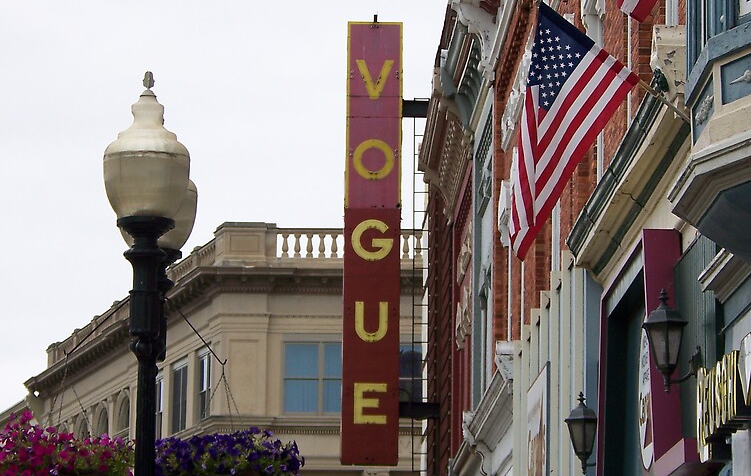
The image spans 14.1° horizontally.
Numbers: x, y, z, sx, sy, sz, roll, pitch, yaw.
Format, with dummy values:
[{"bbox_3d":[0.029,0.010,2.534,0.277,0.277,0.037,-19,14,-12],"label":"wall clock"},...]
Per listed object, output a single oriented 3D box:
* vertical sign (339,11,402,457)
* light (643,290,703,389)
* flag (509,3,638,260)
[{"bbox_3d":[-0.065,0.082,60.500,1.080,8.950,0.400,1,-9,-1],"label":"vertical sign"},{"bbox_3d":[2.072,0.723,21.187,0.420,0.720,0.320,1,-9,-1],"label":"light"},{"bbox_3d":[1.387,-0.740,21.242,0.900,1.780,0.350,1,-9,-1],"label":"flag"}]

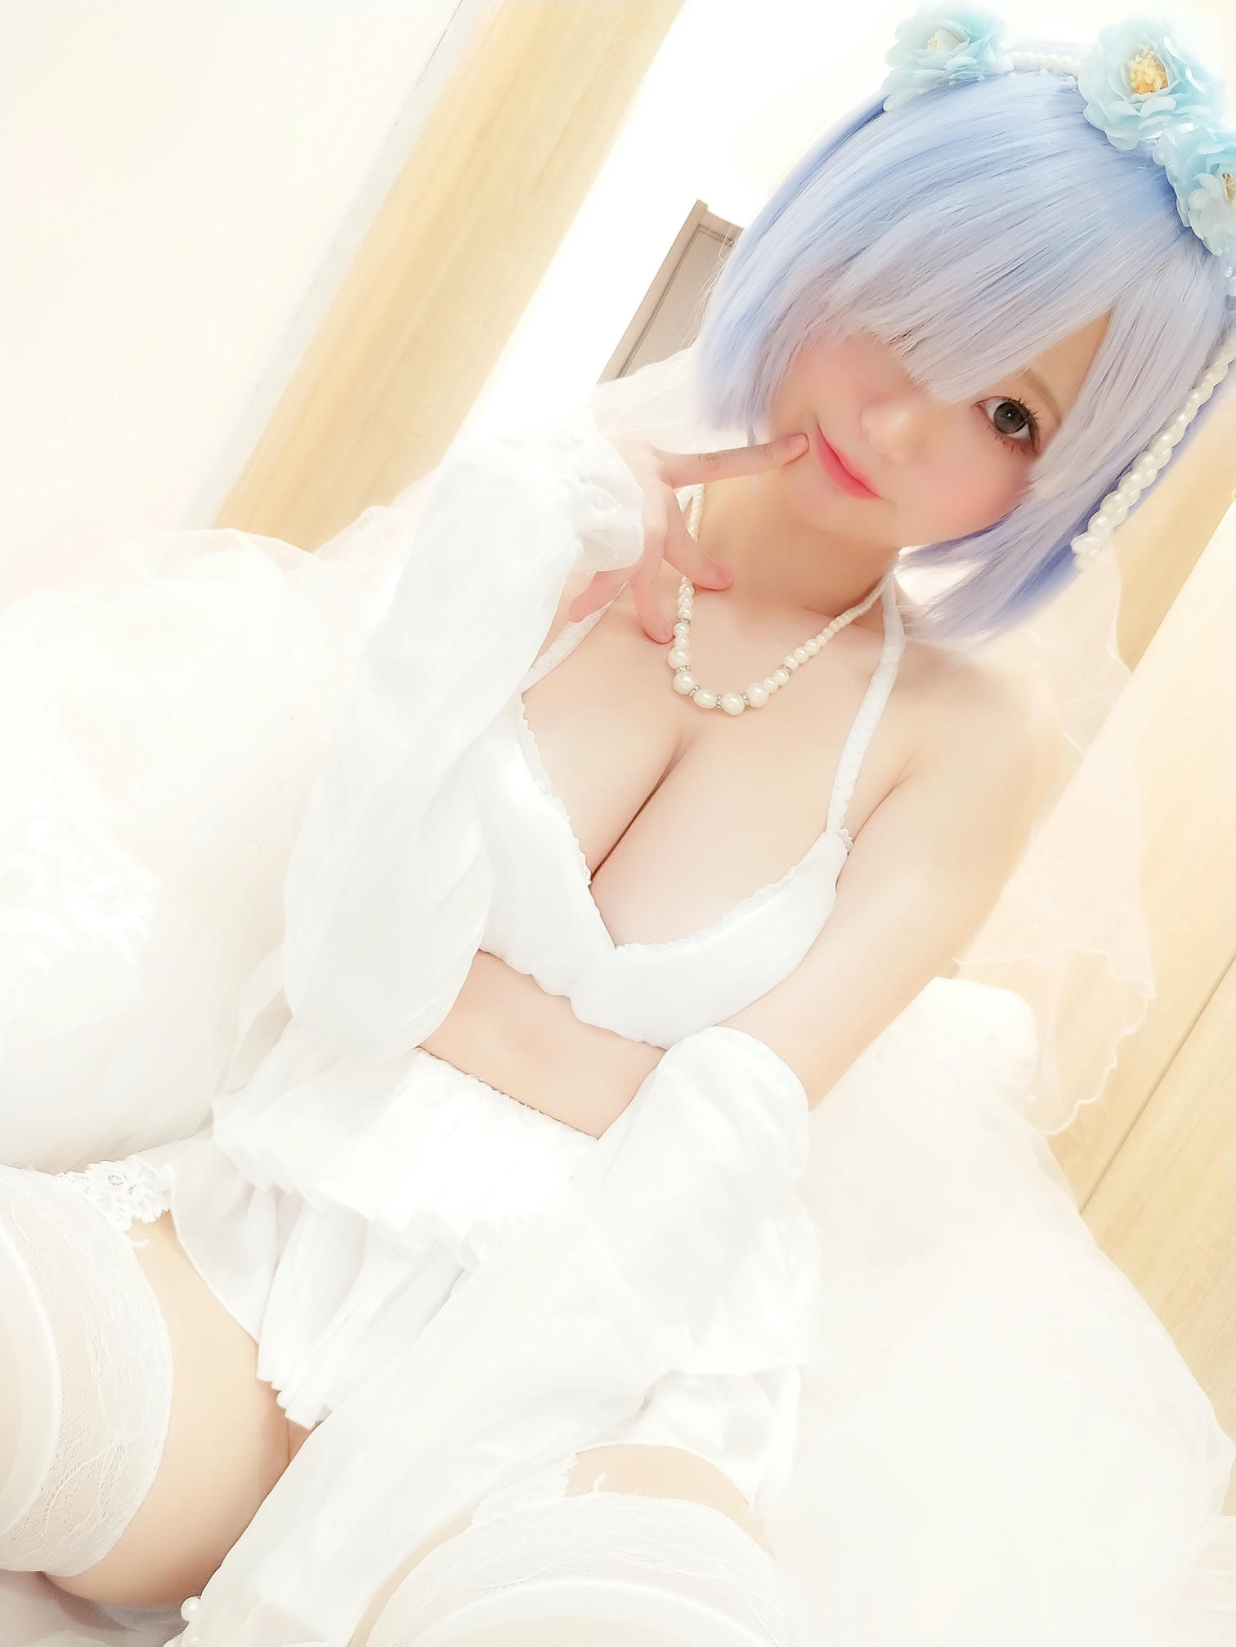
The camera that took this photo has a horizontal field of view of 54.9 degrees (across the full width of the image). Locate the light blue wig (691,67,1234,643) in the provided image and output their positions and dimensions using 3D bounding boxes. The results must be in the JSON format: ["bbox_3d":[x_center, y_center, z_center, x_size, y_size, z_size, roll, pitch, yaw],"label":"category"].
[{"bbox_3d":[0.196,-0.267,0.650,0.255,0.265,0.250,37,20,-1],"label":"light blue wig"}]

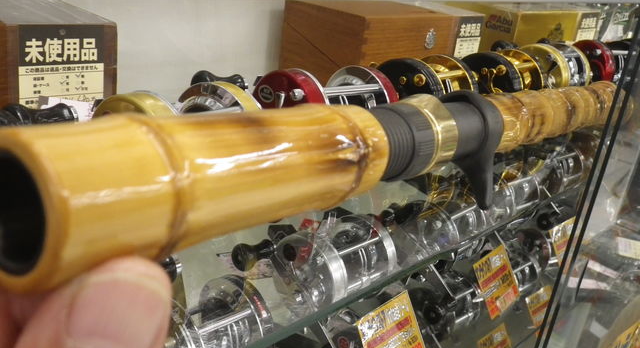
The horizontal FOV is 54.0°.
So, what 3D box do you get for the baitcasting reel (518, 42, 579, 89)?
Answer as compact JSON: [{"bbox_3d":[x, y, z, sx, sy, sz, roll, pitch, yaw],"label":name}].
[{"bbox_3d":[0.184,-0.075,0.505,0.058,0.058,0.077,26,28,37],"label":"baitcasting reel"}]

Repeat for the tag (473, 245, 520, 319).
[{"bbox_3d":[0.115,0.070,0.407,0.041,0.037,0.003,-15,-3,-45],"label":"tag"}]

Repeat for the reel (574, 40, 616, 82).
[{"bbox_3d":[0.260,-0.097,0.596,0.058,0.058,0.080,26,28,37],"label":"reel"}]

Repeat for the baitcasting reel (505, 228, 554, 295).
[{"bbox_3d":[0.220,0.089,0.658,0.056,0.056,0.076,26,28,37],"label":"baitcasting reel"}]

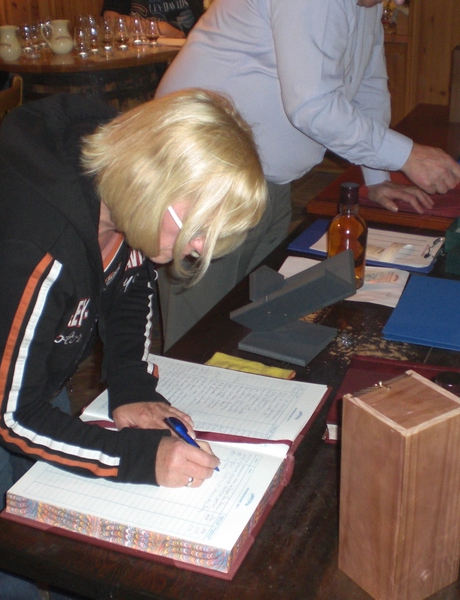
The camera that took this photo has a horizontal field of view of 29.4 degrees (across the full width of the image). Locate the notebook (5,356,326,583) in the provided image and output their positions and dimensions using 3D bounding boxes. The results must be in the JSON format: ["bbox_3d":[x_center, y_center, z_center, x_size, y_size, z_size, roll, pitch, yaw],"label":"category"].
[{"bbox_3d":[-0.082,0.230,1.468,0.376,0.045,0.518,9,28,20],"label":"notebook"}]

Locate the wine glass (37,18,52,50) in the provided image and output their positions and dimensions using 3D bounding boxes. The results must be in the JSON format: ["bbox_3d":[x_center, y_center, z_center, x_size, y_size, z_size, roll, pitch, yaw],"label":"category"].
[{"bbox_3d":[-0.748,-1.066,3.520,0.067,0.117,0.067,-6,25,-10],"label":"wine glass"}]

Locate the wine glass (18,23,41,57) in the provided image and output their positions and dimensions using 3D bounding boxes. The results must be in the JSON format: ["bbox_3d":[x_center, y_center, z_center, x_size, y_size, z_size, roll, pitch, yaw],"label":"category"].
[{"bbox_3d":[-0.778,-1.010,3.400,0.067,0.117,0.067,-7,25,-11],"label":"wine glass"}]

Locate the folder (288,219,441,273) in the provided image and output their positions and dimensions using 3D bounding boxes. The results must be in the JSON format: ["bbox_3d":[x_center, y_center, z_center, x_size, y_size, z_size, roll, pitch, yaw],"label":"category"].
[{"bbox_3d":[0.354,-0.144,2.245,0.360,0.015,0.235,10,28,22],"label":"folder"}]

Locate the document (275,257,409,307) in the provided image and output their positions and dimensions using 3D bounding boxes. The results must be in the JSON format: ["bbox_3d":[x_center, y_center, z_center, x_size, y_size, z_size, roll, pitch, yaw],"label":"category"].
[{"bbox_3d":[0.257,-0.048,2.067,0.300,0.006,0.212,8,28,19],"label":"document"}]

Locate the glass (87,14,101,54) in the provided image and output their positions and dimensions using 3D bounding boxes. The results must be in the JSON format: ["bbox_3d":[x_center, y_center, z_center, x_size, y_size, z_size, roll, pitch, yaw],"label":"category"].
[{"bbox_3d":[-0.526,-1.022,3.400,0.067,0.117,0.067,-5,24,-7],"label":"glass"}]

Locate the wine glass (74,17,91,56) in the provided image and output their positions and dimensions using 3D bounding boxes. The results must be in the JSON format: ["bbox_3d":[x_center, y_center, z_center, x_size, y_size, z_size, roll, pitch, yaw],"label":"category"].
[{"bbox_3d":[-0.561,-0.985,3.333,0.062,0.117,0.062,-1,26,0],"label":"wine glass"}]

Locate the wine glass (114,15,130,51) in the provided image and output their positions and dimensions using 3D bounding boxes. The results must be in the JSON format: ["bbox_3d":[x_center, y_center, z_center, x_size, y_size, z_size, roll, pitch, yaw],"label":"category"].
[{"bbox_3d":[-0.425,-1.040,3.439,0.062,0.117,0.062,-1,26,0],"label":"wine glass"}]

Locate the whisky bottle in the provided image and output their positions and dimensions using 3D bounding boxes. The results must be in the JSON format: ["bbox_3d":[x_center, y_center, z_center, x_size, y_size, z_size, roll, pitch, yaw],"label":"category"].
[{"bbox_3d":[0.251,-0.141,1.889,0.089,0.224,0.089,2,24,7],"label":"whisky bottle"}]

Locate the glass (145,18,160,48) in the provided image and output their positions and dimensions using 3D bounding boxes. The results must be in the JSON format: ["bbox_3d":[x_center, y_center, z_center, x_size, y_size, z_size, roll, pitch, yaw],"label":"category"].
[{"bbox_3d":[-0.307,-1.064,3.483,0.062,0.117,0.062,-1,26,0],"label":"glass"}]

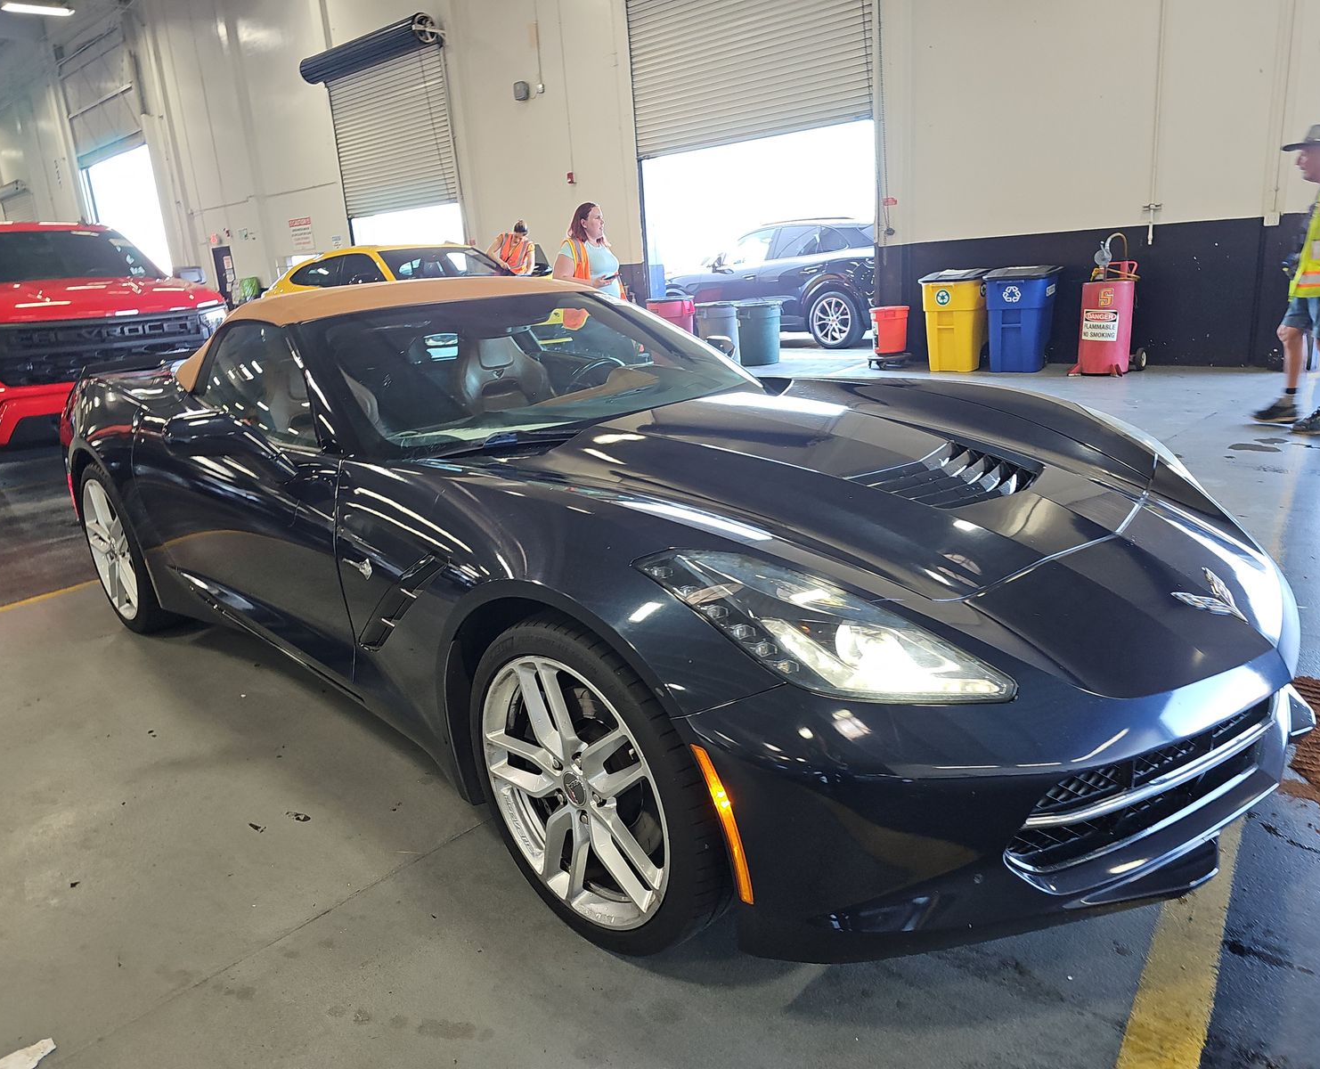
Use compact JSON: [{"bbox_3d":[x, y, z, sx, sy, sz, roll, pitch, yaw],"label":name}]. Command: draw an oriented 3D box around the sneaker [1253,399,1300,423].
[{"bbox_3d":[3.745,-0.755,5.744,0.280,0.125,0.105,8,20,38],"label":"sneaker"}]

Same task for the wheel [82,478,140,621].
[{"bbox_3d":[-2.004,0.034,3.668,0.540,0.540,0.240,12,22,44],"label":"wheel"}]

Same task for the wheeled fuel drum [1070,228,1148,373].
[{"bbox_3d":[3.882,-1.981,8.188,0.470,1.160,0.520,10,21,40],"label":"wheeled fuel drum"}]

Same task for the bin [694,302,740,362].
[{"bbox_3d":[0.759,-2.522,11.965,0.580,0.700,0.580,-4,16,1],"label":"bin"}]

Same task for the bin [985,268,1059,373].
[{"bbox_3d":[3.408,-2.024,8.916,0.570,0.910,0.680,5,19,31],"label":"bin"}]

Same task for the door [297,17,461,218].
[{"bbox_3d":[-4.743,-6.838,15.875,3.850,2.680,0.550,10,21,42],"label":"door"}]

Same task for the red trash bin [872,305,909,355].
[{"bbox_3d":[2.438,-2.148,9.952,0.405,0.440,0.405,10,21,40],"label":"red trash bin"}]

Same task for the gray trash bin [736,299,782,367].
[{"bbox_3d":[1.153,-2.311,10.877,0.550,0.710,0.550,-4,16,1],"label":"gray trash bin"}]

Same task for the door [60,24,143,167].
[{"bbox_3d":[-12.652,-9.807,21.375,3.800,2.400,0.100,10,21,40],"label":"door"}]

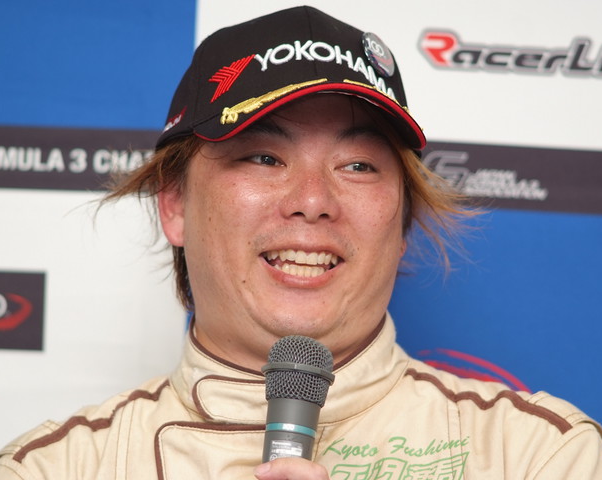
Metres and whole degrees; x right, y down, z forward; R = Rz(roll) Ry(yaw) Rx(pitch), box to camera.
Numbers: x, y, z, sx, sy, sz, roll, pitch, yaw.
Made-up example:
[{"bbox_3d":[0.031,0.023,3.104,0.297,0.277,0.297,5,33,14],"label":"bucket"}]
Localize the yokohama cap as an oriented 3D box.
[{"bbox_3d":[0.003,-0.115,3.670,0.178,0.120,0.265,5,-13,-15],"label":"yokohama cap"}]

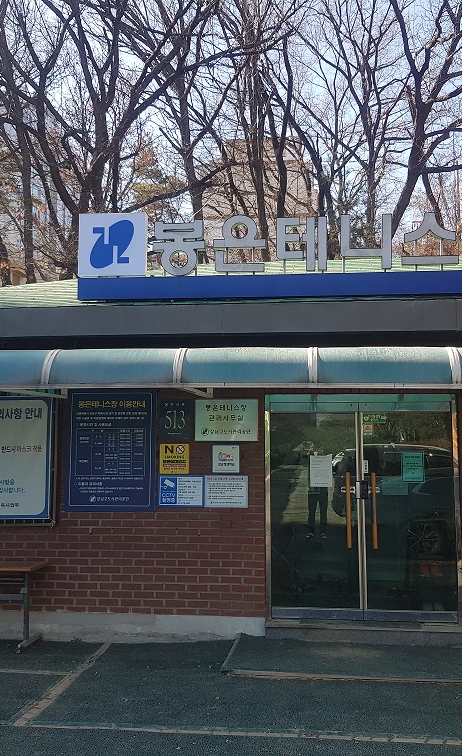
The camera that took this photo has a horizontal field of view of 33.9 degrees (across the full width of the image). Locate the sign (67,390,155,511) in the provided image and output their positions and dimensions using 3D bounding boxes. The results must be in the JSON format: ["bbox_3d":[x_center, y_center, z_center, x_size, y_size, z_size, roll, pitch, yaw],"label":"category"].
[{"bbox_3d":[-1.152,0.691,7.325,0.878,1.191,0.040,0,-7,6],"label":"sign"}]

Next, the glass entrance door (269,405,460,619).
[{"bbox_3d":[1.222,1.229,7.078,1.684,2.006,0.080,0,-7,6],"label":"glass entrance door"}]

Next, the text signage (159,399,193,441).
[{"bbox_3d":[-0.530,0.404,7.299,0.321,0.387,0.030,0,-7,6],"label":"text signage"}]

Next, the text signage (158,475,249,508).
[{"bbox_3d":[-0.258,1.082,7.193,0.852,0.301,0.030,0,-7,6],"label":"text signage"}]

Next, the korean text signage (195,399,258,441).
[{"bbox_3d":[-0.040,0.408,7.248,0.604,0.399,0.030,0,-7,6],"label":"korean text signage"}]

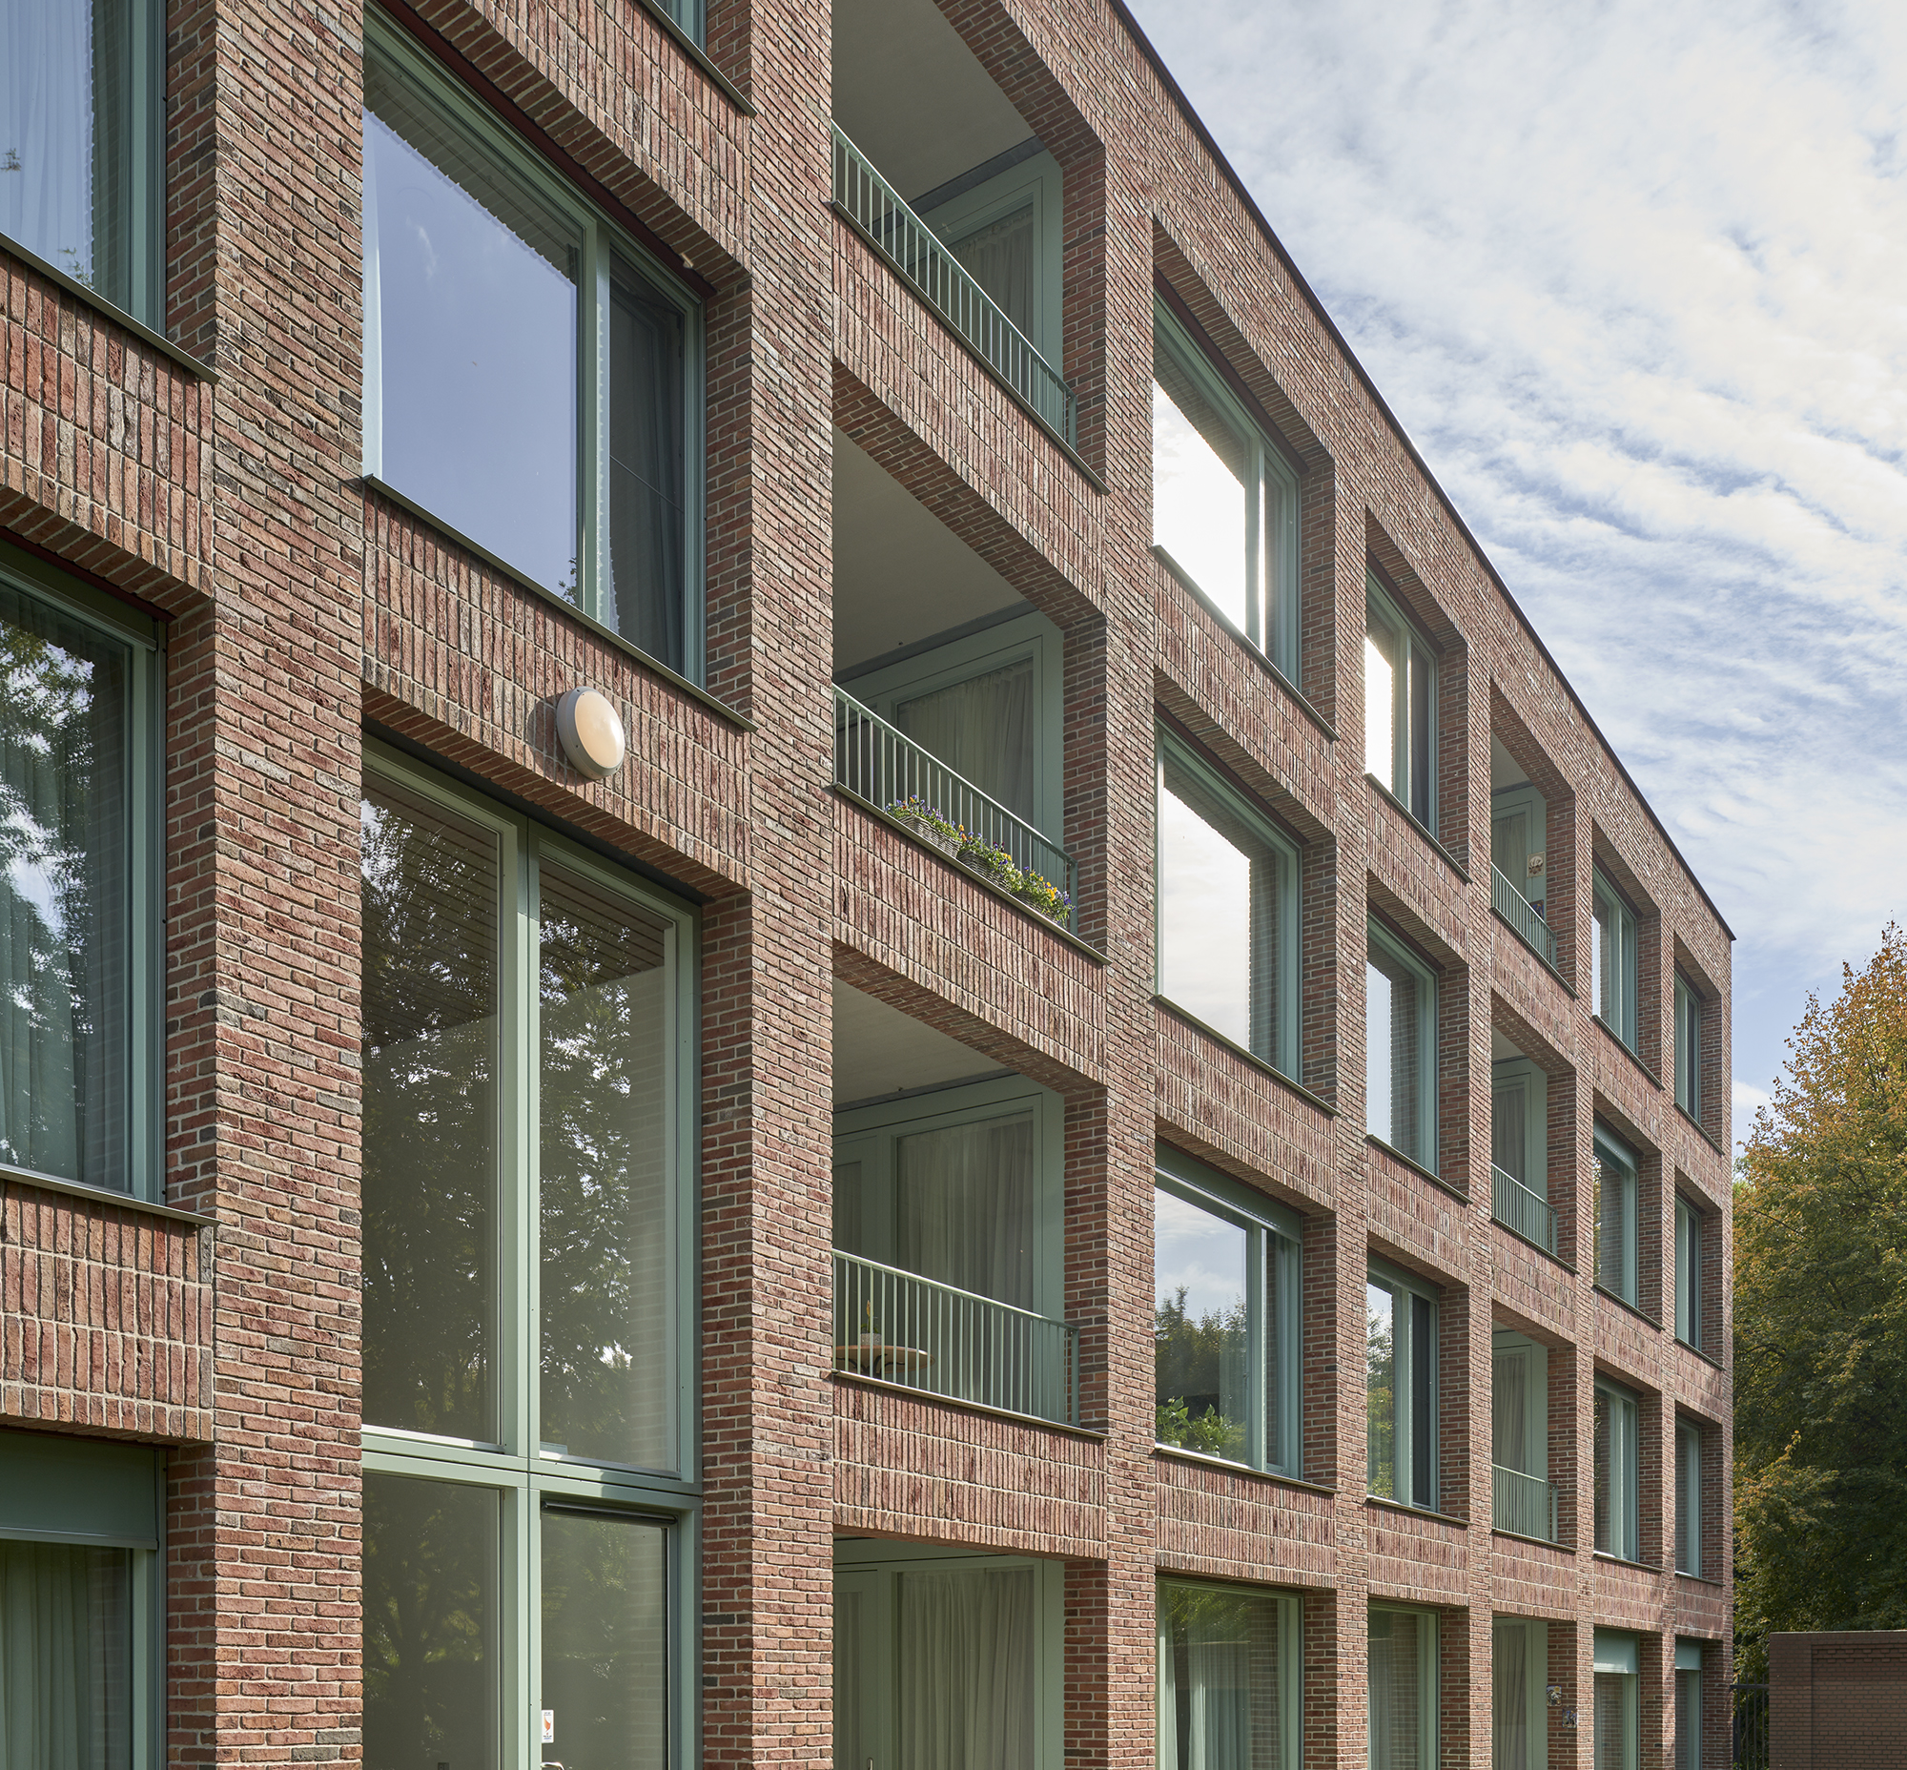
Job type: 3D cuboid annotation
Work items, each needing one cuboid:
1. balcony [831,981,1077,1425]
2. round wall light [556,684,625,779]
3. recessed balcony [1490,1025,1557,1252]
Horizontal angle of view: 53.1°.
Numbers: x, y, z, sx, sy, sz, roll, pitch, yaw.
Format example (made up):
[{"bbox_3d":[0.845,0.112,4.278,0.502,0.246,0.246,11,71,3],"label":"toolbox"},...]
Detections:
[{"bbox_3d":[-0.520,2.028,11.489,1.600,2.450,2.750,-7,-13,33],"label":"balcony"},{"bbox_3d":[-1.672,-0.697,8.804,0.120,0.320,0.320,-7,-13,33],"label":"round wall light"},{"bbox_3d":[5.489,2.730,20.150,1.300,2.450,2.700,-7,-13,33],"label":"recessed balcony"}]

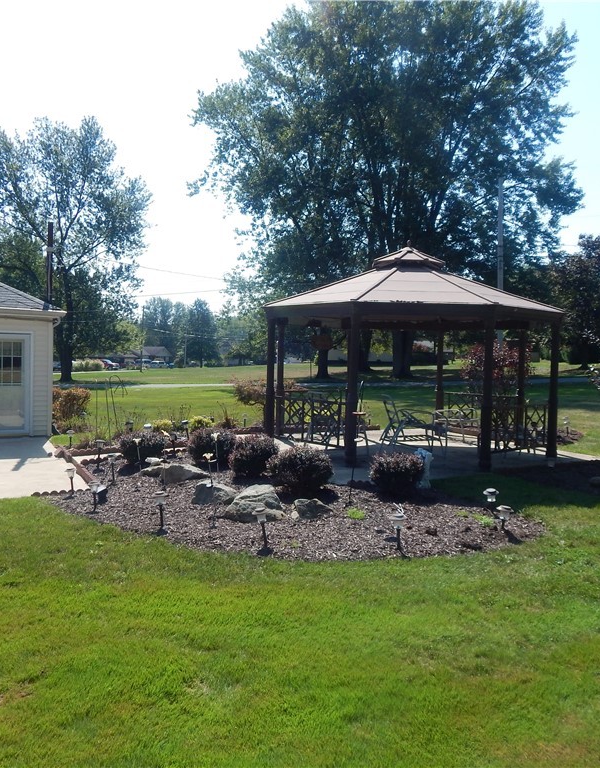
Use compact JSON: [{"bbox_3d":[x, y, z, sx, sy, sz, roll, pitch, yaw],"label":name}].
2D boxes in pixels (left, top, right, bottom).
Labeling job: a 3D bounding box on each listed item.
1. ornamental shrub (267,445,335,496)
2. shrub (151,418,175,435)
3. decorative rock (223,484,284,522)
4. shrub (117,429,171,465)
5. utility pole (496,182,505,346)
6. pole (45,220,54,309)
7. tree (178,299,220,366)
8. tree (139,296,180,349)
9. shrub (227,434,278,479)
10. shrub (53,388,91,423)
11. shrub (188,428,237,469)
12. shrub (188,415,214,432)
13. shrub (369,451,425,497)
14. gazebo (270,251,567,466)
[{"bbox_3d":[0.003,1.008,8.038,0.800,0.570,0.800,2,2,0],"label":"ornamental shrub"},{"bbox_3d":[-2.768,0.866,13.100,0.490,0.370,0.480,1,2,-12],"label":"shrub"},{"bbox_3d":[-0.477,1.199,6.744,0.620,0.300,0.480,2,2,0],"label":"decorative rock"},{"bbox_3d":[-2.382,0.920,9.990,0.790,0.480,0.780,2,2,0],"label":"shrub"},{"bbox_3d":[10.154,-5.271,32.783,0.300,10.100,0.300,2,2,0],"label":"utility pole"},{"bbox_3d":[-5.192,-2.500,13.500,0.170,1.800,0.170,1,2,-24],"label":"pole"},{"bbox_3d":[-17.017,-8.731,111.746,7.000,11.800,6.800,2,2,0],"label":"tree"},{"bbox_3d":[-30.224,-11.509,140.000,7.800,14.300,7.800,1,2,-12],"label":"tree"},{"bbox_3d":[-0.627,0.958,9.088,0.720,0.560,0.720,2,2,0],"label":"shrub"},{"bbox_3d":[-5.677,0.468,15.982,1.080,0.860,1.000,2,2,0],"label":"shrub"},{"bbox_3d":[-1.378,1.016,10.250,0.750,0.630,0.730,1,2,-8],"label":"shrub"},{"bbox_3d":[-1.961,0.789,12.991,0.530,0.400,0.500,2,2,0],"label":"shrub"},{"bbox_3d":[1.275,1.183,8.600,0.720,0.620,0.720,2,2,8],"label":"shrub"},{"bbox_3d":[1.971,-0.714,12.065,5.036,3.718,5.036,2,2,4],"label":"gazebo"}]

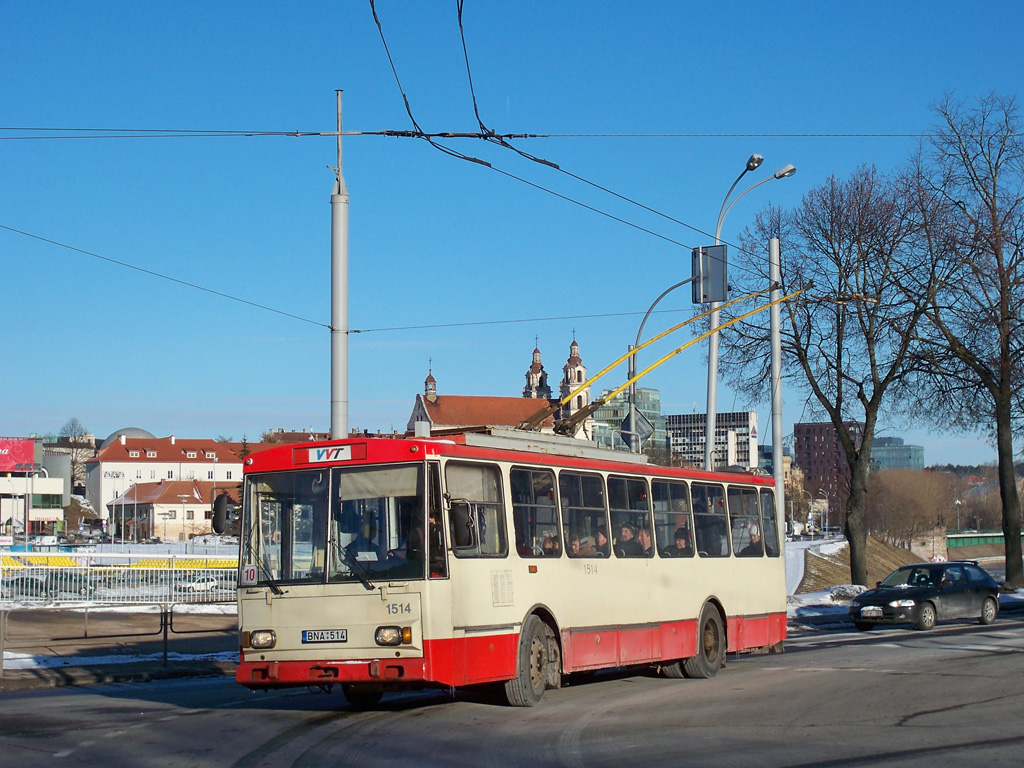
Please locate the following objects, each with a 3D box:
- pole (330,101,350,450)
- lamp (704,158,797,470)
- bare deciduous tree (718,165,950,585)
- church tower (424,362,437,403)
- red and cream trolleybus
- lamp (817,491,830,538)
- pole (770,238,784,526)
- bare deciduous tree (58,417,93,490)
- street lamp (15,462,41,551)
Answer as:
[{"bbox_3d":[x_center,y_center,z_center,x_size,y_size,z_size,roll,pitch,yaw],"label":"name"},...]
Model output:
[{"bbox_3d":[-3.080,-0.291,29.223,0.340,10.200,0.340,-1,-6,0],"label":"pole"},{"bbox_3d":[5.418,0.108,37.737,1.900,11.100,1.200,-5,-8,35],"label":"lamp"},{"bbox_3d":[10.378,-0.321,52.357,6.900,13.600,6.900,-1,-6,0],"label":"bare deciduous tree"},{"bbox_3d":[-20.096,-0.627,402.664,2.400,10.500,2.400,3,-7,-30],"label":"church tower"},{"bbox_3d":[0.660,2.420,22.100,2.600,3.200,10.800,-4,-7,29],"label":"red and cream trolleybus"},{"bbox_3d":[63.101,26.285,329.057,1.800,9.900,0.700,-1,-6,0],"label":"lamp"},{"bbox_3d":[6.749,1.156,41.124,0.260,9.800,0.260,-1,-6,0],"label":"pole"},{"bbox_3d":[-75.334,12.478,280.475,5.600,13.800,5.600,-1,-6,0],"label":"bare deciduous tree"},{"bbox_3d":[-44.543,12.666,149.581,2.300,10.700,0.700,1,-7,-11],"label":"street lamp"}]

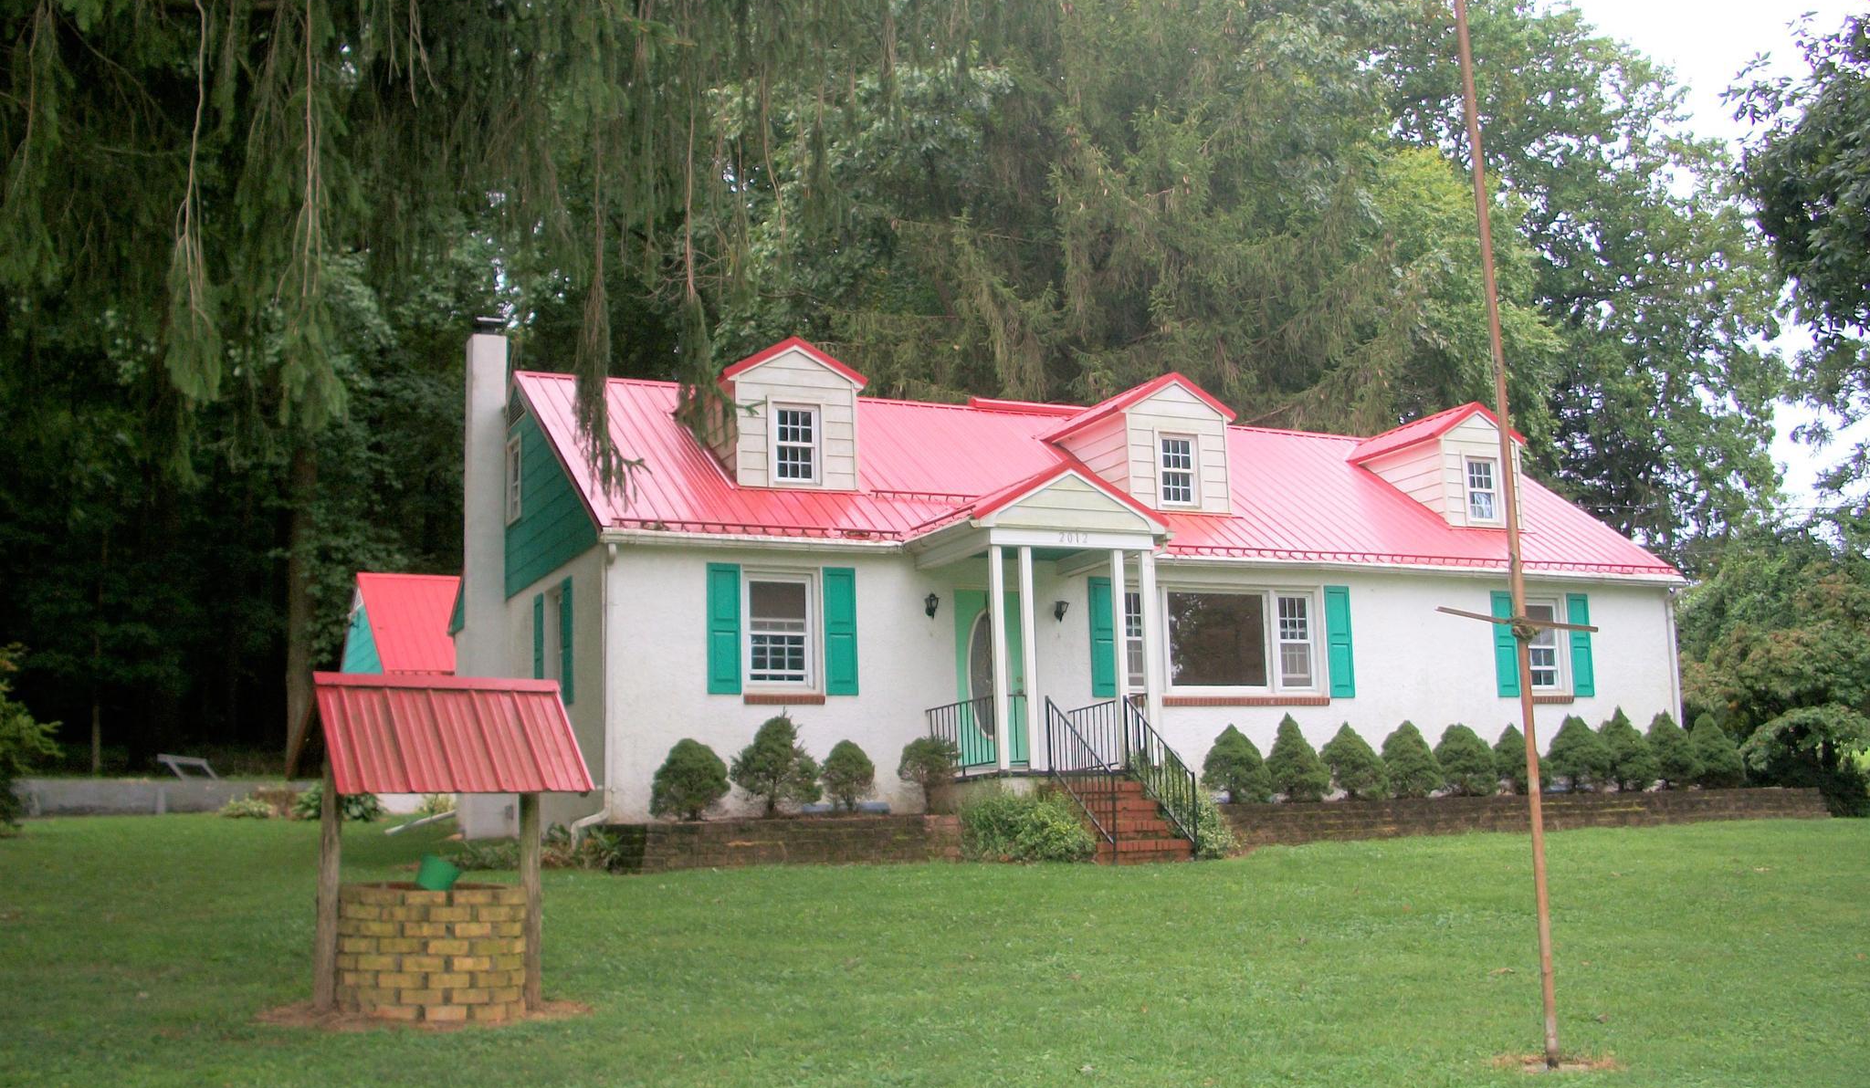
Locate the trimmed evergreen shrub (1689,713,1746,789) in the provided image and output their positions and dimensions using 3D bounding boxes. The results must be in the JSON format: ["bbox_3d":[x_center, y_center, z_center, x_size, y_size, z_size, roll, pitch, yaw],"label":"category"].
[{"bbox_3d":[10.557,2.799,25.590,0.709,1.024,0.709,3,-11,-26],"label":"trimmed evergreen shrub"}]

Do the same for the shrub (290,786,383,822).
[{"bbox_3d":[-9.818,4.268,31.106,1.379,0.611,1.133,3,-11,-26],"label":"shrub"}]

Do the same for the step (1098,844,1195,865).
[{"bbox_3d":[2.057,3.121,19.101,1.152,0.197,0.345,3,-11,-26],"label":"step"}]

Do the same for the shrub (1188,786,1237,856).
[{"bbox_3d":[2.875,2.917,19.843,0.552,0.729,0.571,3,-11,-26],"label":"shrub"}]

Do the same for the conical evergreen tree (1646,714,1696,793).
[{"bbox_3d":[9.827,2.771,25.237,0.709,1.054,0.709,3,-11,-26],"label":"conical evergreen tree"}]

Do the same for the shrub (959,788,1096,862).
[{"bbox_3d":[0.930,2.835,18.958,1.251,0.739,0.965,3,-11,-26],"label":"shrub"}]

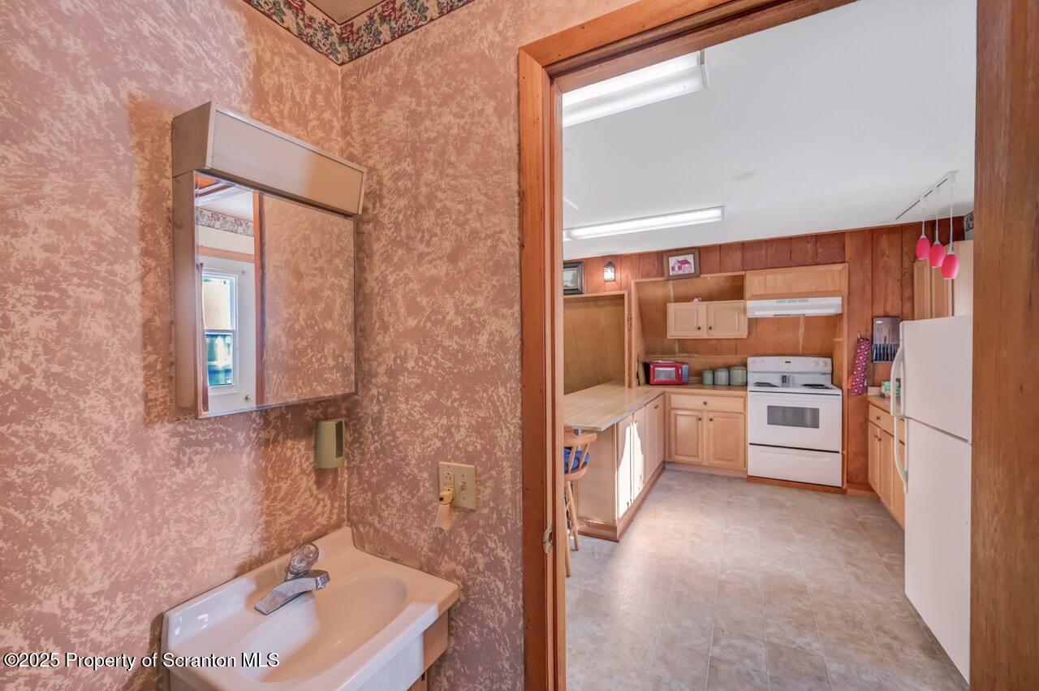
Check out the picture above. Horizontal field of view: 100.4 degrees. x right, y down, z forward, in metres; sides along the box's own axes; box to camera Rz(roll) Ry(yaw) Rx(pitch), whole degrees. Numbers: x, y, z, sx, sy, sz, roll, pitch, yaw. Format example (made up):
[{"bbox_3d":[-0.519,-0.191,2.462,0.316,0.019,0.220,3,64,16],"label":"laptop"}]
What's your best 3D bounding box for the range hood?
[{"bbox_3d":[2.669,-0.362,4.247,0.764,0.164,0.420,0,1,28],"label":"range hood"}]

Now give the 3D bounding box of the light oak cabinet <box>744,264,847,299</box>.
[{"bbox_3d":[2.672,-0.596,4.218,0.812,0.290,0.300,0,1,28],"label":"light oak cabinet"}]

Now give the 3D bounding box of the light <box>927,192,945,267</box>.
[{"bbox_3d":[2.659,-0.739,2.753,0.107,0.496,0.107,0,1,28],"label":"light"}]

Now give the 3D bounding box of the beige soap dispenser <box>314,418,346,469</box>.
[{"bbox_3d":[-0.544,0.289,1.283,0.058,0.130,0.107,0,1,28],"label":"beige soap dispenser"}]

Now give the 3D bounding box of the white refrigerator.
[{"bbox_3d":[2.222,0.622,1.851,0.780,1.520,0.715,0,1,25],"label":"white refrigerator"}]

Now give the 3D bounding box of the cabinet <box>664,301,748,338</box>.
[{"bbox_3d":[1.990,-0.264,4.590,0.761,0.377,0.300,0,1,28],"label":"cabinet"}]

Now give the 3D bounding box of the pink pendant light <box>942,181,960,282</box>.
[{"bbox_3d":[2.557,-0.691,2.563,0.110,0.601,0.110,0,1,28],"label":"pink pendant light"}]

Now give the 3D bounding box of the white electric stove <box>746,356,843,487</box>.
[{"bbox_3d":[2.748,0.732,4.386,0.762,1.218,0.660,0,1,28],"label":"white electric stove"}]

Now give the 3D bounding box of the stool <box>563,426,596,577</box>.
[{"bbox_3d":[0.181,0.934,2.804,0.530,0.920,0.500,0,1,28],"label":"stool"}]

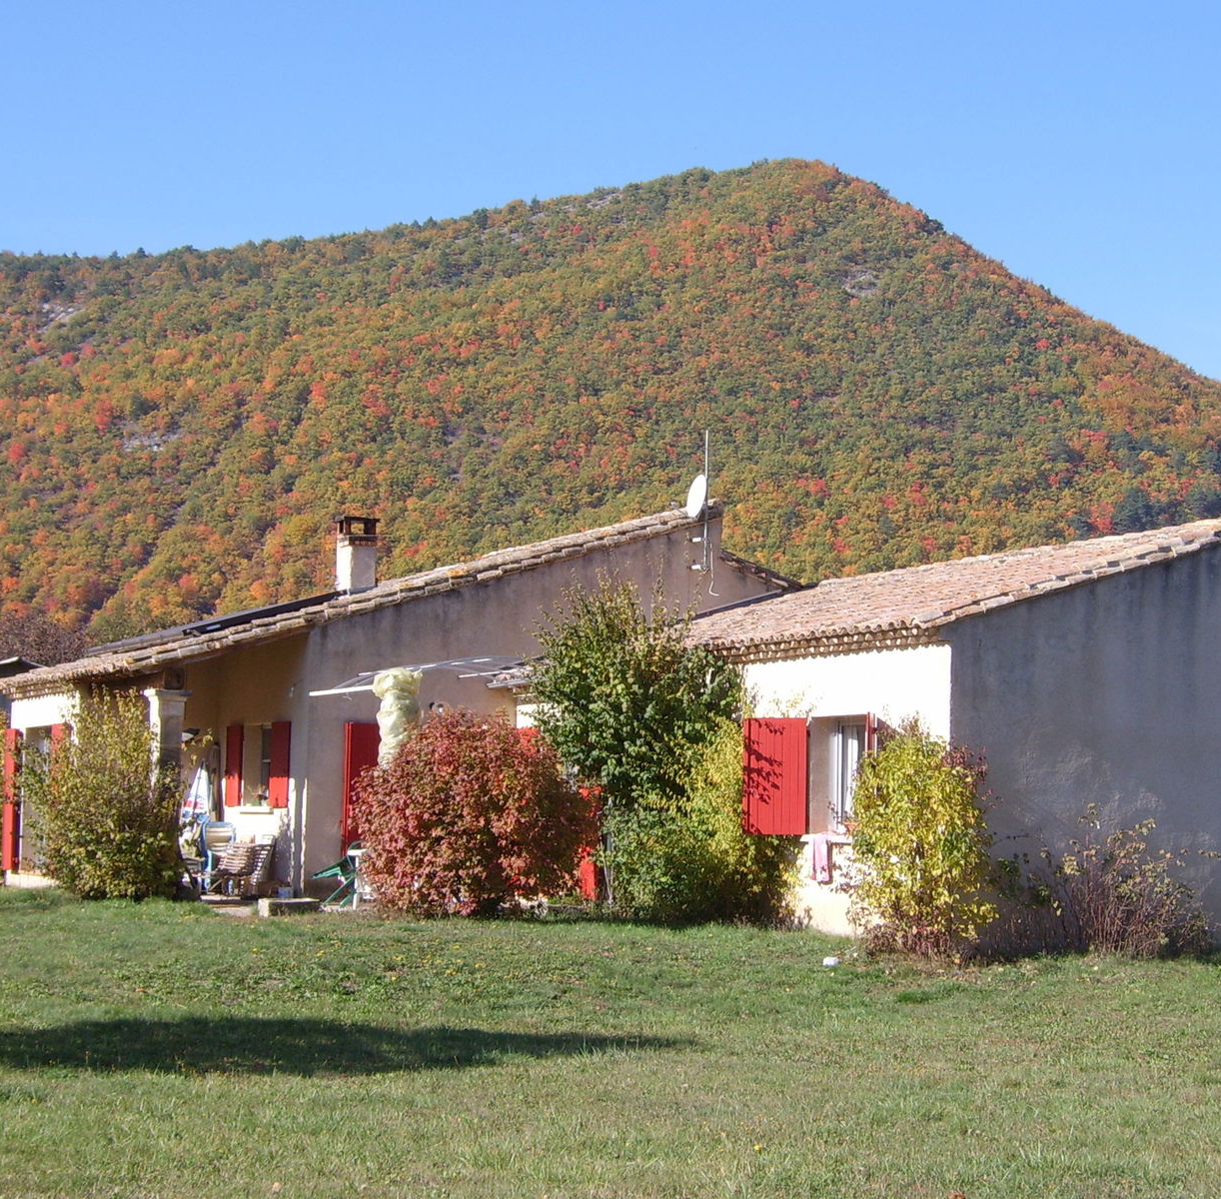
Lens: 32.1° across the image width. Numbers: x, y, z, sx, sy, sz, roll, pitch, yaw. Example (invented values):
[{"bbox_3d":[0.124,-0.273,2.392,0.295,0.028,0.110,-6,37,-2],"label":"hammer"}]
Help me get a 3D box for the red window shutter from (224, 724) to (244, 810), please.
[{"bbox_3d":[-5.177,2.299,29.195,0.045,1.113,0.540,4,-6,-30],"label":"red window shutter"}]

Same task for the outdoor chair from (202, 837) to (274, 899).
[{"bbox_3d":[-4.741,3.406,27.200,0.750,0.800,0.620,4,-6,-30],"label":"outdoor chair"}]

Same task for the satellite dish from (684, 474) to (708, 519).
[{"bbox_3d":[1.217,-1.455,30.000,0.200,0.630,0.580,15,-10,-19],"label":"satellite dish"}]

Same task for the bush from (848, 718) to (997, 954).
[{"bbox_3d":[2.925,2.223,19.900,1.200,2.211,1.300,1,-6,0],"label":"bush"}]

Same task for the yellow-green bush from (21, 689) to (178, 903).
[{"bbox_3d":[-6.301,2.412,26.300,1.750,2.613,1.850,4,-6,-30],"label":"yellow-green bush"}]

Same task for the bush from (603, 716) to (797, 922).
[{"bbox_3d":[0.998,2.424,23.100,1.650,2.227,2.100,4,-6,-30],"label":"bush"}]

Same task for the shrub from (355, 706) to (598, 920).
[{"bbox_3d":[-1.556,2.463,24.500,2.450,2.377,2.650,1,-6,0],"label":"shrub"}]

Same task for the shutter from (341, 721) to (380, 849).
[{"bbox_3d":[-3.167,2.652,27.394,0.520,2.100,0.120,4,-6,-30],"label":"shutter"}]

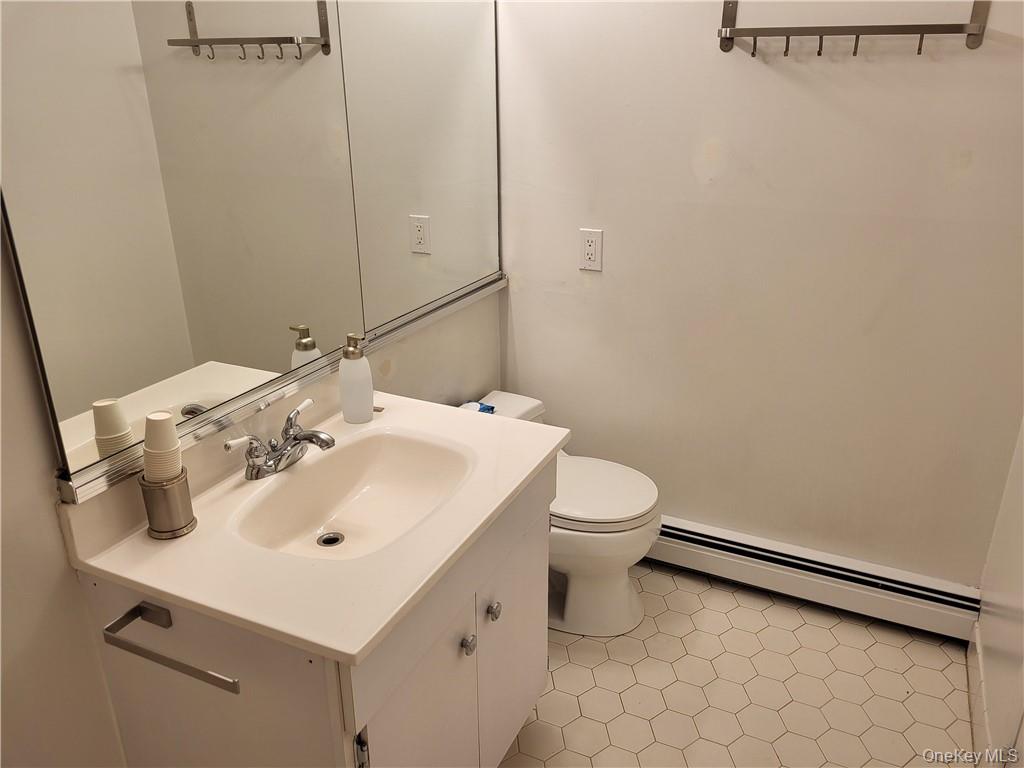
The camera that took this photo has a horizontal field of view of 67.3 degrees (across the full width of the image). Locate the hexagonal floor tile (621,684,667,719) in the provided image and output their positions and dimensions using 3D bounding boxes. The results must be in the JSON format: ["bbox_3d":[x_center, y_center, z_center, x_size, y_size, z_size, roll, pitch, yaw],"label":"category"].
[{"bbox_3d":[0.343,0.836,2.017,0.127,0.008,0.110,10,24,23],"label":"hexagonal floor tile"}]

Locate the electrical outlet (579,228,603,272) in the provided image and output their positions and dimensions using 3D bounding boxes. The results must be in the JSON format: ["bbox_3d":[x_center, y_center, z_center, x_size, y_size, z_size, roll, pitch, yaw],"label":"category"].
[{"bbox_3d":[0.238,-0.403,2.323,0.073,0.121,0.008,10,24,23],"label":"electrical outlet"}]

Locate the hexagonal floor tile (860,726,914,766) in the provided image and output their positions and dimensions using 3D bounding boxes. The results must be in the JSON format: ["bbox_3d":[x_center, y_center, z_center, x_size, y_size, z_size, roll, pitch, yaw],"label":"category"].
[{"bbox_3d":[0.918,0.888,1.882,0.127,0.008,0.110,10,24,23],"label":"hexagonal floor tile"}]

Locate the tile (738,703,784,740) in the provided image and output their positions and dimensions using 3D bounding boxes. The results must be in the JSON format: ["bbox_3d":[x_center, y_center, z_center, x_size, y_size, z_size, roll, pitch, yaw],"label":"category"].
[{"bbox_3d":[0.609,0.831,1.882,0.123,0.008,0.106,10,24,23],"label":"tile"}]

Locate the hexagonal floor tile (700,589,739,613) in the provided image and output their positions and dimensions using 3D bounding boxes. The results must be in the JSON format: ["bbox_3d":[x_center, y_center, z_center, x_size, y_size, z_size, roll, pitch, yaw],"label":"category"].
[{"bbox_3d":[0.645,0.677,2.401,0.127,0.008,0.110,10,24,23],"label":"hexagonal floor tile"}]

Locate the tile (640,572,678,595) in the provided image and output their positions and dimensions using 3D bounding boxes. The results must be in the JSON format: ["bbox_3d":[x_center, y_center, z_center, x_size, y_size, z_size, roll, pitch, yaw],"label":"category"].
[{"bbox_3d":[0.453,0.625,2.393,0.123,0.008,0.106,10,24,23],"label":"tile"}]

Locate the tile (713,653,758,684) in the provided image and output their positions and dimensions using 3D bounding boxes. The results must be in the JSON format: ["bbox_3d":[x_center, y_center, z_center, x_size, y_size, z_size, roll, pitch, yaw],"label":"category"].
[{"bbox_3d":[0.593,0.761,2.055,0.123,0.008,0.106,10,24,23],"label":"tile"}]

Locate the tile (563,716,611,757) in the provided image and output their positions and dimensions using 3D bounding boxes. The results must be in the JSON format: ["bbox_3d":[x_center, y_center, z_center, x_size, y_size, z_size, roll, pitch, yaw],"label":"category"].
[{"bbox_3d":[0.184,0.878,1.915,0.127,0.008,0.110,10,24,23],"label":"tile"}]

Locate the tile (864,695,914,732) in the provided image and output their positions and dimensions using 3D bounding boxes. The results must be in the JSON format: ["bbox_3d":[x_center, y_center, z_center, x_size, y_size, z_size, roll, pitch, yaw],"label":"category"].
[{"bbox_3d":[0.966,0.849,1.976,0.127,0.008,0.110,10,24,23],"label":"tile"}]

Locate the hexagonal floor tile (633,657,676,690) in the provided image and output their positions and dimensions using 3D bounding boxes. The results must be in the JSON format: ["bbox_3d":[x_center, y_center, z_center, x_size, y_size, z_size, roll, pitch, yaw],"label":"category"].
[{"bbox_3d":[0.377,0.769,2.038,0.123,0.008,0.106,10,24,23],"label":"hexagonal floor tile"}]

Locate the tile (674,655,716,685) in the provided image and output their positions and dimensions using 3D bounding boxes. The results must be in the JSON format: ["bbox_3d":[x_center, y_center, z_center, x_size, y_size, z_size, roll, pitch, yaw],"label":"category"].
[{"bbox_3d":[0.495,0.782,2.090,0.109,0.009,0.126,-2,22,-4],"label":"tile"}]

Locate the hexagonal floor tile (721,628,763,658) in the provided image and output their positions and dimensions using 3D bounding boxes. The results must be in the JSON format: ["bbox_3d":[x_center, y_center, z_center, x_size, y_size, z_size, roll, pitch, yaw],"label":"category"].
[{"bbox_3d":[0.652,0.740,2.192,0.109,0.009,0.126,-2,22,-4],"label":"hexagonal floor tile"}]

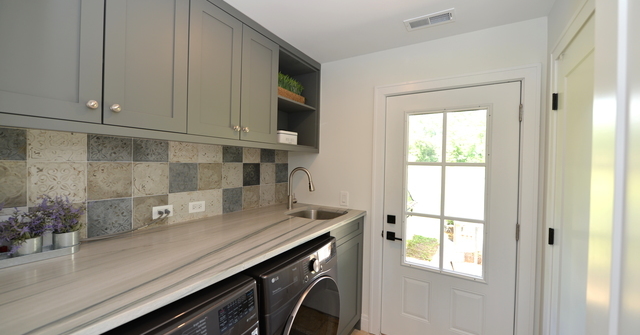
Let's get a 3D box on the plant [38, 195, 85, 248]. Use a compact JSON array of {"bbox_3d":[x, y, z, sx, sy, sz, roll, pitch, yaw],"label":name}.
[{"bbox_3d":[-1.161,0.251,1.123,0.160,0.260,0.157,2,1,31],"label":"plant"}]

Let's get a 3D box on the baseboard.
[{"bbox_3d":[0.401,1.391,2.208,0.073,0.142,0.016,2,1,31],"label":"baseboard"}]

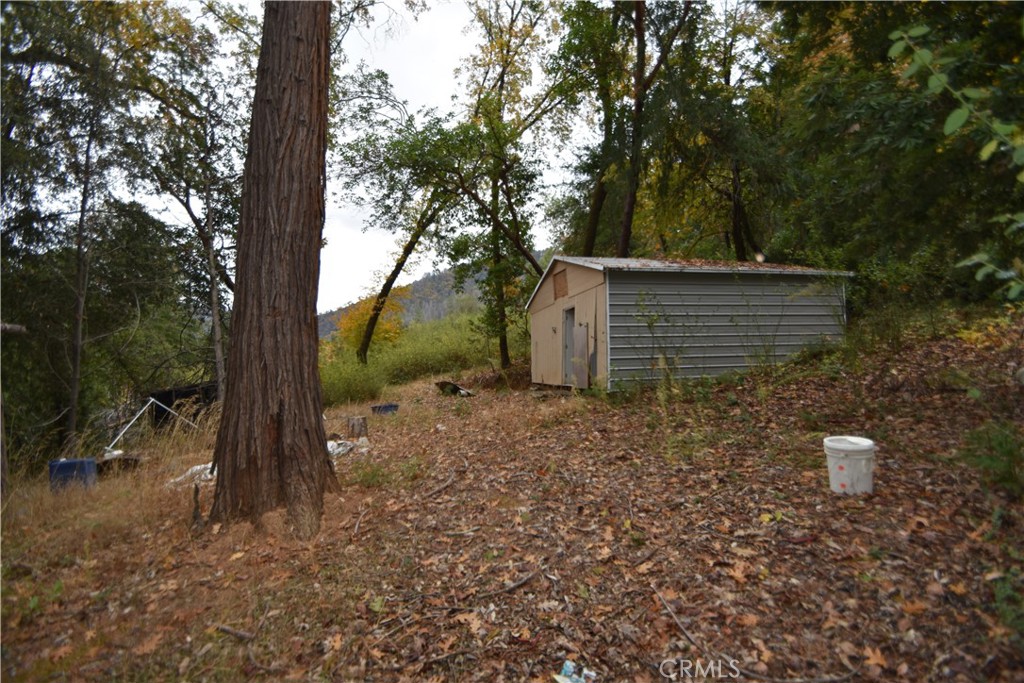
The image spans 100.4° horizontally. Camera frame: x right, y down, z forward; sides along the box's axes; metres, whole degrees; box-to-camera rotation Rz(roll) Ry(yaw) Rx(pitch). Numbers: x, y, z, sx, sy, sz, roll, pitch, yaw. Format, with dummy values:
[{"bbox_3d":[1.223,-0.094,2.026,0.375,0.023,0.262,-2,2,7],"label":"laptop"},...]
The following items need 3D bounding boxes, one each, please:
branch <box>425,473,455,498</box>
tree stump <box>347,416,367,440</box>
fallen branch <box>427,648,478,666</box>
[{"bbox_3d":[-0.880,1.744,5.248,0.120,0.050,0.693,-9,-1,17],"label":"branch"},{"bbox_3d":[-3.498,1.946,9.600,0.430,0.480,0.430,0,-3,-21],"label":"tree stump"},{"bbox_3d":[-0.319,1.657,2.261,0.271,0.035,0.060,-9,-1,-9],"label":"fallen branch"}]

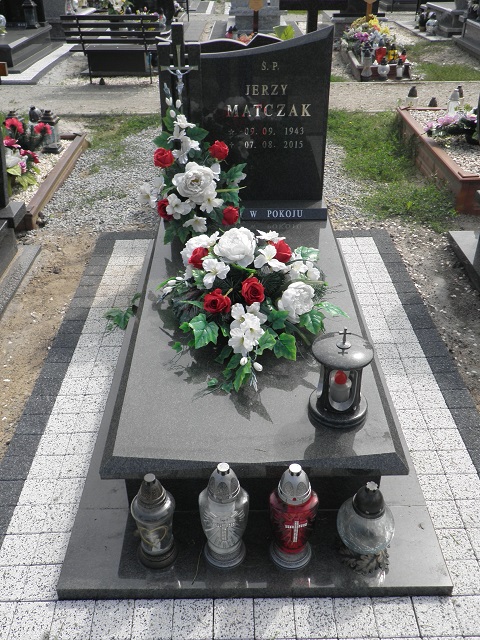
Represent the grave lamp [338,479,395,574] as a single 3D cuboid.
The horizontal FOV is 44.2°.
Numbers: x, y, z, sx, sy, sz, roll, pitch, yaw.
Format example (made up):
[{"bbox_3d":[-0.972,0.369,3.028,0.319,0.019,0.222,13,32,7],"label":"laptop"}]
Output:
[{"bbox_3d":[0.321,0.508,1.501,0.146,0.251,0.146,-1,34,0],"label":"grave lamp"}]

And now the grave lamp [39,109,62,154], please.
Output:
[{"bbox_3d":[-1.443,-1.438,4.485,0.152,0.305,0.152,4,34,6],"label":"grave lamp"}]

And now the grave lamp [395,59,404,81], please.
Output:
[{"bbox_3d":[1.773,-2.784,6.552,0.085,0.208,0.085,-1,33,0],"label":"grave lamp"}]

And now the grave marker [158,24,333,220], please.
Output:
[{"bbox_3d":[0.024,-0.872,2.621,0.755,0.812,0.250,-1,34,0],"label":"grave marker"}]

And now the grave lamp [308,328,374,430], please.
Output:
[{"bbox_3d":[0.281,0.141,1.632,0.175,0.285,0.175,-1,33,0],"label":"grave lamp"}]

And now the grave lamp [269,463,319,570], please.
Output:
[{"bbox_3d":[0.133,0.486,1.474,0.125,0.350,0.125,-1,33,0],"label":"grave lamp"}]

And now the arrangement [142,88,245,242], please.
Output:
[{"bbox_3d":[-0.185,-0.690,2.580,0.430,0.610,0.270,-1,33,0],"label":"arrangement"}]

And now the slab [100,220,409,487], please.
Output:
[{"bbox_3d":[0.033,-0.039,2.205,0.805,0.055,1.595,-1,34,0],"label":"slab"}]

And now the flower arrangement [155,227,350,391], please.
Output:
[{"bbox_3d":[0.026,-0.095,2.029,0.640,0.260,0.700,-1,33,0],"label":"flower arrangement"}]

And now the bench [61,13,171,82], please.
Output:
[{"bbox_3d":[-1.331,-2.924,6.404,1.005,0.724,0.459,1,34,2],"label":"bench"}]

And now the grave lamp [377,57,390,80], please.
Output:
[{"bbox_3d":[1.585,-2.772,6.519,0.133,0.225,0.133,-1,33,0],"label":"grave lamp"}]

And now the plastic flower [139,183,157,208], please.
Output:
[{"bbox_3d":[-0.407,-0.548,2.606,0.085,0.115,0.065,11,35,16],"label":"plastic flower"}]

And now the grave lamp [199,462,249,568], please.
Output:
[{"bbox_3d":[-0.040,0.482,1.490,0.126,0.311,0.126,-1,34,0],"label":"grave lamp"}]

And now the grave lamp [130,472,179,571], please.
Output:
[{"bbox_3d":[-0.217,0.498,1.494,0.112,0.283,0.112,-1,34,0],"label":"grave lamp"}]

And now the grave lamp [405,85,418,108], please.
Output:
[{"bbox_3d":[1.484,-1.861,5.118,0.112,0.300,0.112,-1,34,0],"label":"grave lamp"}]

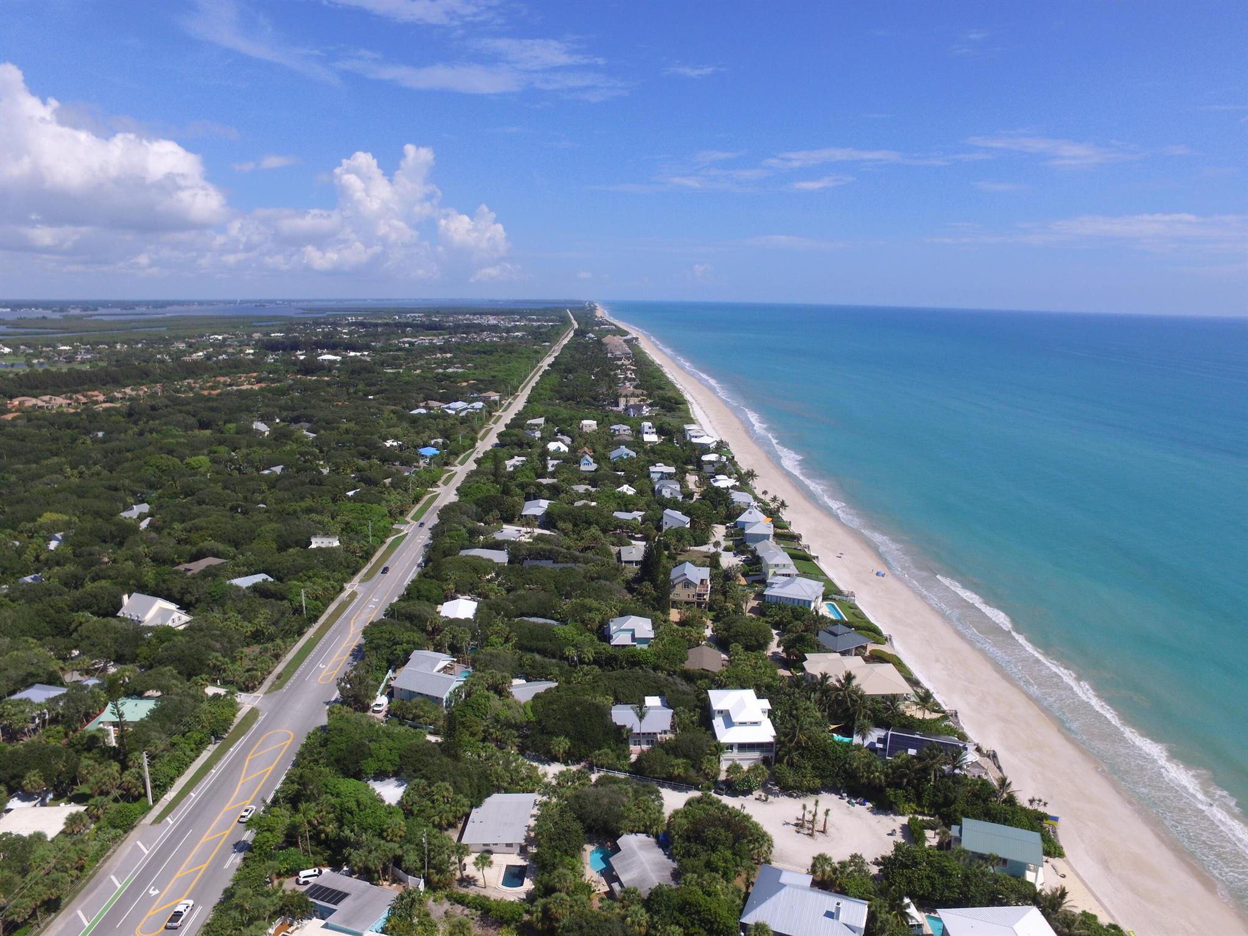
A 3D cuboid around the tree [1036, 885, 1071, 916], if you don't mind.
[{"bbox_3d":[76.432,76.951,128.021,5.600,5.800,5.600,0,13,-1],"label":"tree"}]

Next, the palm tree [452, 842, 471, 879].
[{"bbox_3d":[-29.130,70.310,128.780,3.500,6.900,3.500,1,13,0],"label":"palm tree"}]

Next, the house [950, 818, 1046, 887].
[{"bbox_3d":[72.586,73.845,140.153,15.500,6.200,9.600,5,14,17],"label":"house"}]

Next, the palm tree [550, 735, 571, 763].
[{"bbox_3d":[-14.010,63.000,160.900,4.300,6.800,4.300,1,13,0],"label":"palm tree"}]

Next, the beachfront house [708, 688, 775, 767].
[{"bbox_3d":[27.550,59.730,168.810,13.200,10.800,17.500,0,13,-2],"label":"beachfront house"}]

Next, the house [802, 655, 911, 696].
[{"bbox_3d":[67.570,60.167,210.614,27.200,5.500,23.500,1,13,3],"label":"house"}]

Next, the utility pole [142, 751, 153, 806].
[{"bbox_3d":[-100.425,65.517,152.118,0.700,12.200,0.500,0,13,-1],"label":"utility pole"}]

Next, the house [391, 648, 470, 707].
[{"bbox_3d":[-49.830,55.930,189.590,17.500,6.200,16.500,5,14,18],"label":"house"}]

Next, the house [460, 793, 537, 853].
[{"bbox_3d":[-25.882,74.051,150.752,12.700,3.600,14.600,1,13,1],"label":"house"}]

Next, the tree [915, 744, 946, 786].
[{"bbox_3d":[70.645,69.201,166.447,5.200,8.400,5.200,1,13,0],"label":"tree"}]

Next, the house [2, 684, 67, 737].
[{"bbox_3d":[-142.930,57.220,174.410,12.500,7.800,9.500,4,14,13],"label":"house"}]

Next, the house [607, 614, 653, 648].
[{"bbox_3d":[2.561,53.198,230.758,13.800,8.000,12.500,1,13,1],"label":"house"}]

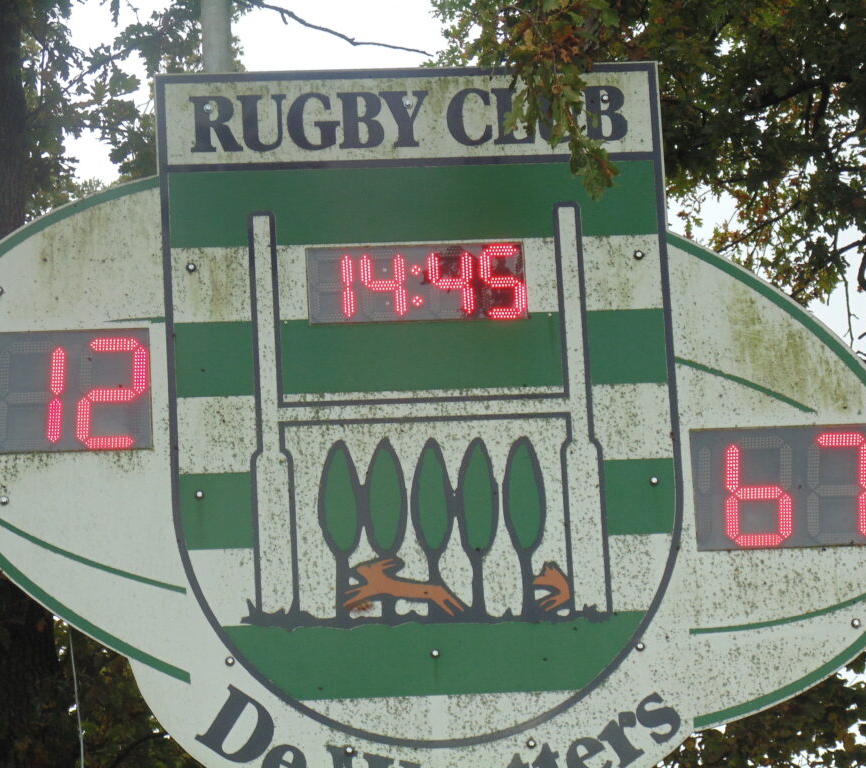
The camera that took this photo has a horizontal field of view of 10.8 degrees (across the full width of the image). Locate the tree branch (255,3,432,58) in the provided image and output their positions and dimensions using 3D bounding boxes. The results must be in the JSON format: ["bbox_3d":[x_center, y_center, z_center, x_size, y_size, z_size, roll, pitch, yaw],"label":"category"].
[{"bbox_3d":[-0.273,-1.079,14.000,0.537,0.171,0.200,-2,-14,-5],"label":"tree branch"}]

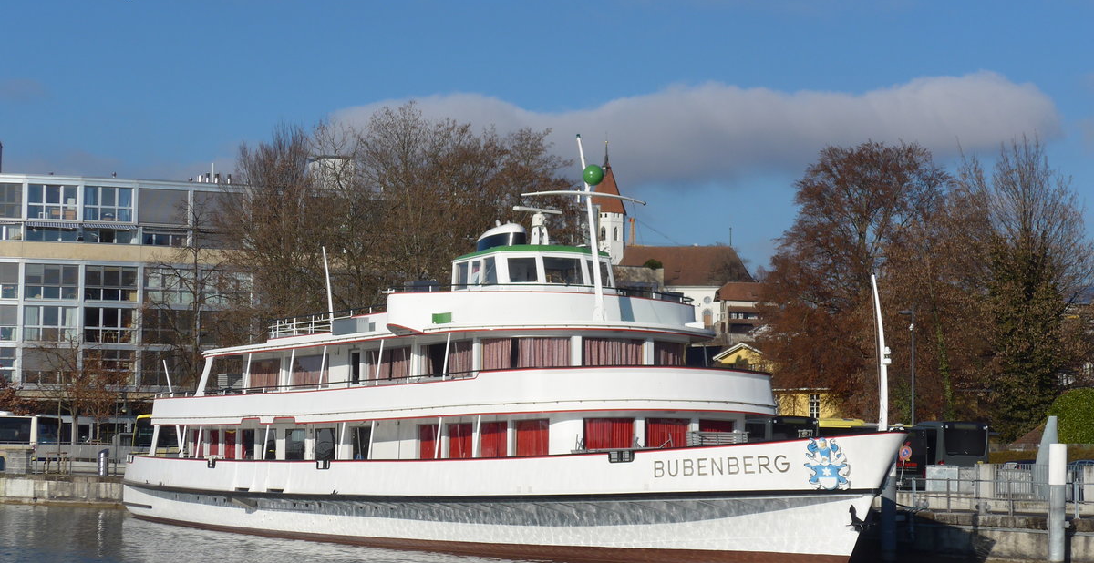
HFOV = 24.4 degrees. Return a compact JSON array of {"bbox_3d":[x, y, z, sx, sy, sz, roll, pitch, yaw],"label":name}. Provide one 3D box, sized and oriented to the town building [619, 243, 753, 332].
[{"bbox_3d":[33.202,1.996,608.987,32.020,20.520,19.000,1,-3,-5],"label":"town building"}]

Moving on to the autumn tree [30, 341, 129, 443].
[{"bbox_3d":[-22.549,5.706,121.842,4.930,5.920,4.680,1,-3,0],"label":"autumn tree"}]

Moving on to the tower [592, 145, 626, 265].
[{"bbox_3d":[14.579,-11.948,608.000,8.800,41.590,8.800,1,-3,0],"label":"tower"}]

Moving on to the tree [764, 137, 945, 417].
[{"bbox_3d":[18.505,1.387,151.475,11.510,19.630,11.510,1,-3,0],"label":"tree"}]

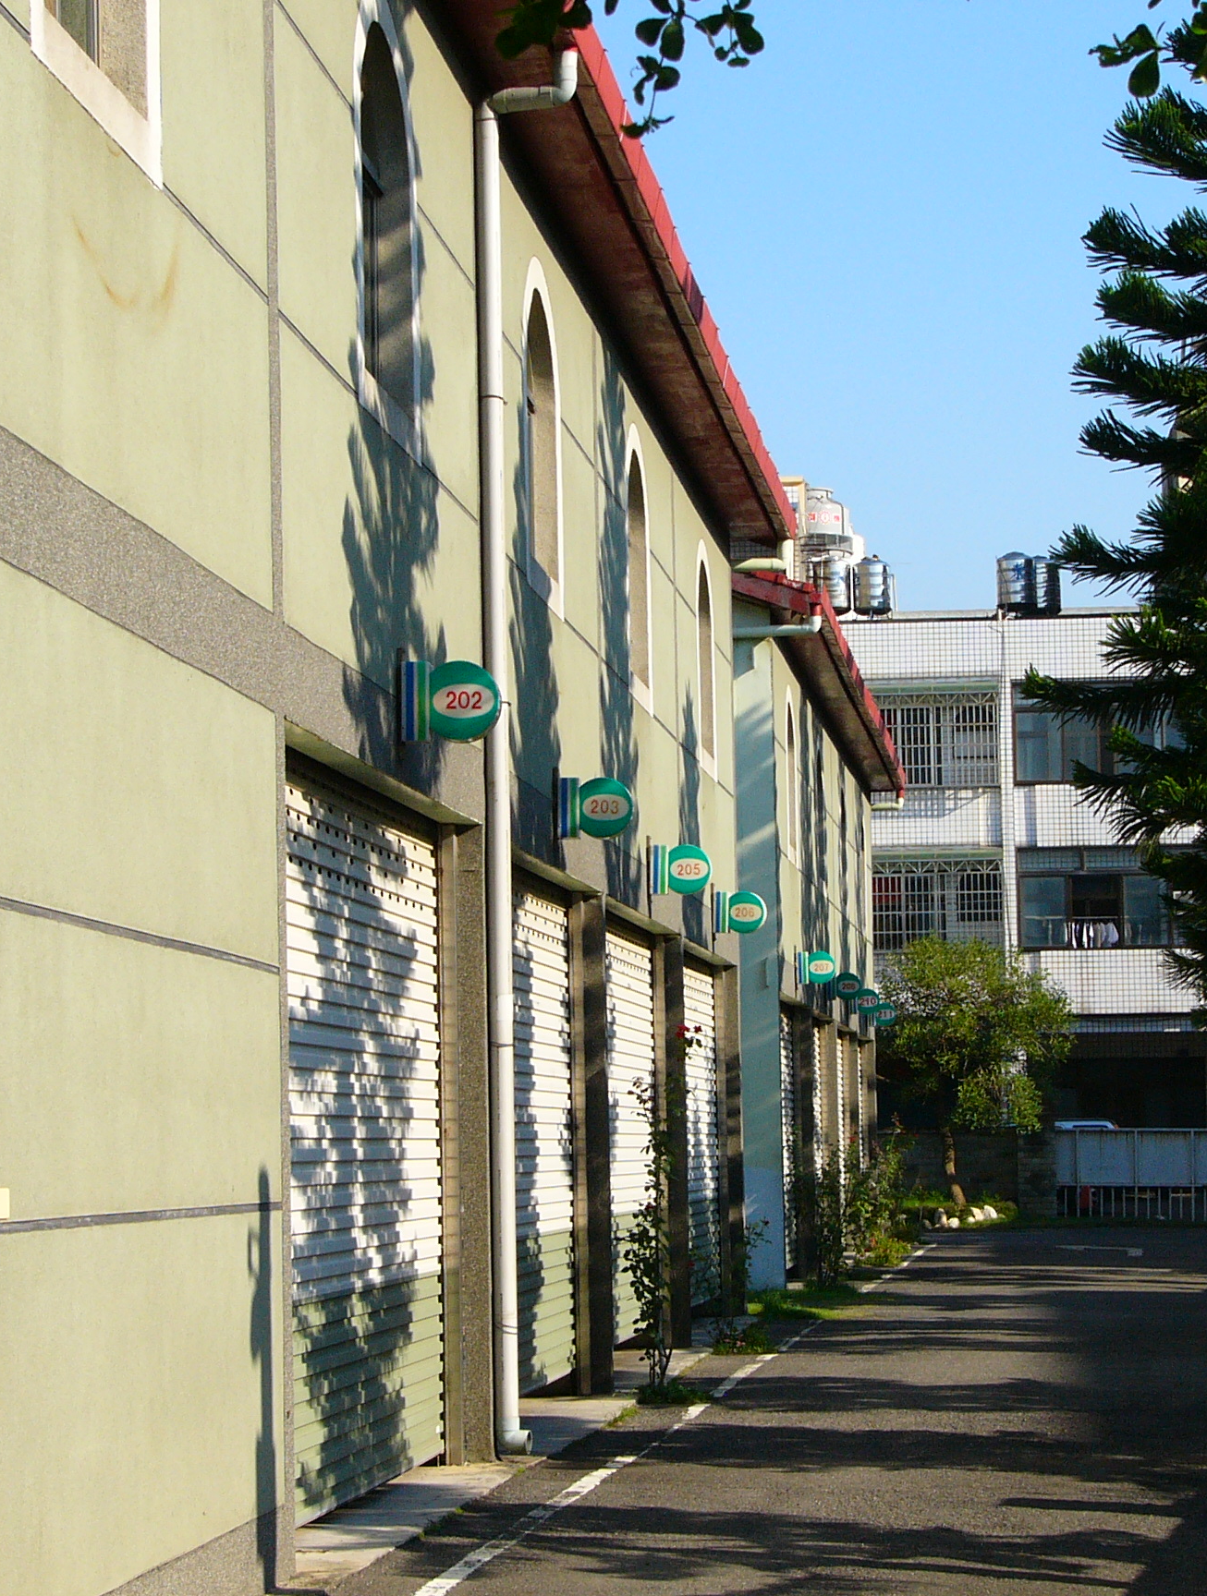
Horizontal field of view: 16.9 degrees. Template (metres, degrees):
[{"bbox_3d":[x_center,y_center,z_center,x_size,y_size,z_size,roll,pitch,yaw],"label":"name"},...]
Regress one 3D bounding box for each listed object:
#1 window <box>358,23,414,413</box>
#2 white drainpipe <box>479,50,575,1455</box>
[{"bbox_3d":[-0.997,-2.475,17.289,0.200,1.530,1.400,-1,-5,6],"label":"window"},{"bbox_3d":[-0.331,-0.296,19.915,0.490,6.950,0.120,-1,-5,6],"label":"white drainpipe"}]

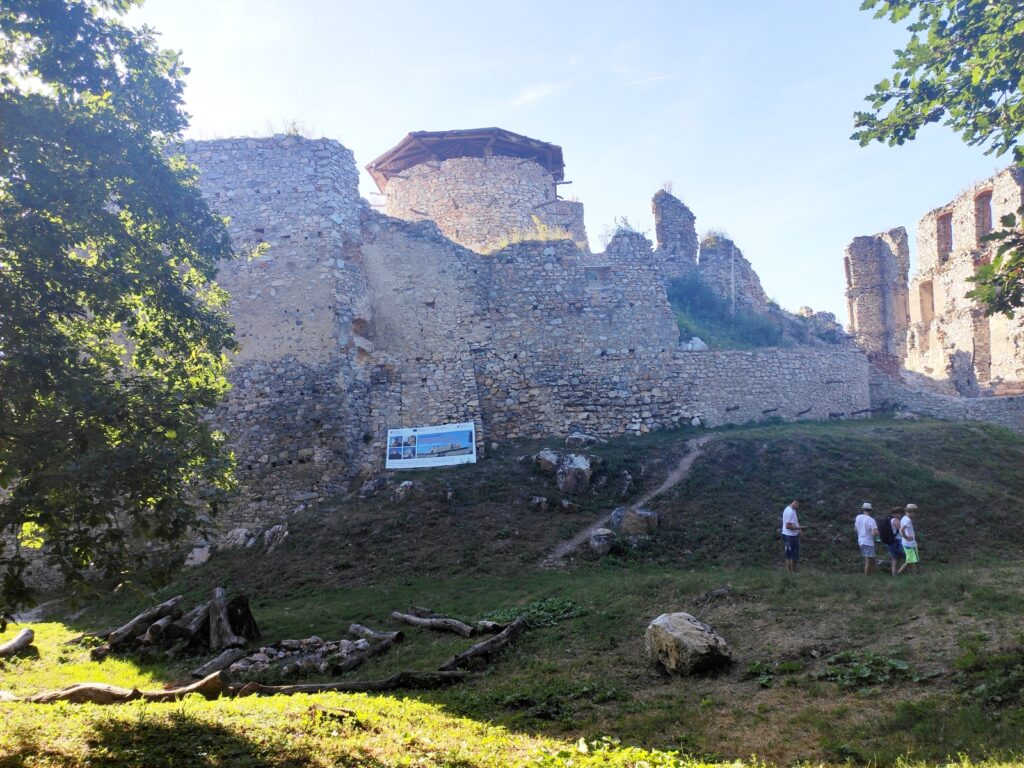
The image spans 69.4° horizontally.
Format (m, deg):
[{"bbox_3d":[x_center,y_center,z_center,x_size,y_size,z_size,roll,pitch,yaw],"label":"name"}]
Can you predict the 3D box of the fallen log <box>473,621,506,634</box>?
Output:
[{"bbox_3d":[-0.308,3.546,10.769,0.480,0.170,0.170,-7,-10,40],"label":"fallen log"}]

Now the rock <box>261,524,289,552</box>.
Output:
[{"bbox_3d":[-5.877,3.823,18.300,0.700,0.660,0.600,0,-7,0],"label":"rock"}]

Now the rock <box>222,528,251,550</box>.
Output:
[{"bbox_3d":[-6.371,3.596,17.100,0.640,0.500,0.520,0,-7,0],"label":"rock"}]

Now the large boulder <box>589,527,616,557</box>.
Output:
[{"bbox_3d":[2.276,3.961,18.600,0.700,0.720,0.650,0,-7,0],"label":"large boulder"}]

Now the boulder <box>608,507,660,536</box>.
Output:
[{"bbox_3d":[3.220,3.644,19.600,1.250,0.770,1.000,0,-7,0],"label":"boulder"}]

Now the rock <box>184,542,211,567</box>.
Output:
[{"bbox_3d":[-7.060,3.827,16.600,0.540,0.500,0.460,0,-7,0],"label":"rock"}]

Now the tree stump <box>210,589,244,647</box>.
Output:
[{"bbox_3d":[-3.629,2.981,9.400,0.410,0.720,0.340,0,-7,0],"label":"tree stump"}]

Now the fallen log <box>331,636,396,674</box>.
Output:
[{"bbox_3d":[-1.813,3.364,9.242,0.180,0.160,1.361,-2,-7,18],"label":"fallen log"}]

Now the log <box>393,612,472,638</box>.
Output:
[{"bbox_3d":[-1.189,3.402,10.550,0.280,0.220,1.840,7,-10,-42],"label":"log"}]

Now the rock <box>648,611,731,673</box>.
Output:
[{"bbox_3d":[1.957,2.889,8.200,0.830,0.540,0.640,4,-8,-27],"label":"rock"}]

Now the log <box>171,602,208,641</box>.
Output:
[{"bbox_3d":[-4.444,3.282,10.300,0.180,0.170,0.720,-2,14,13],"label":"log"}]

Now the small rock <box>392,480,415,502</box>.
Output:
[{"bbox_3d":[-2.788,2.762,19.000,0.550,0.500,0.480,0,-7,0],"label":"small rock"}]

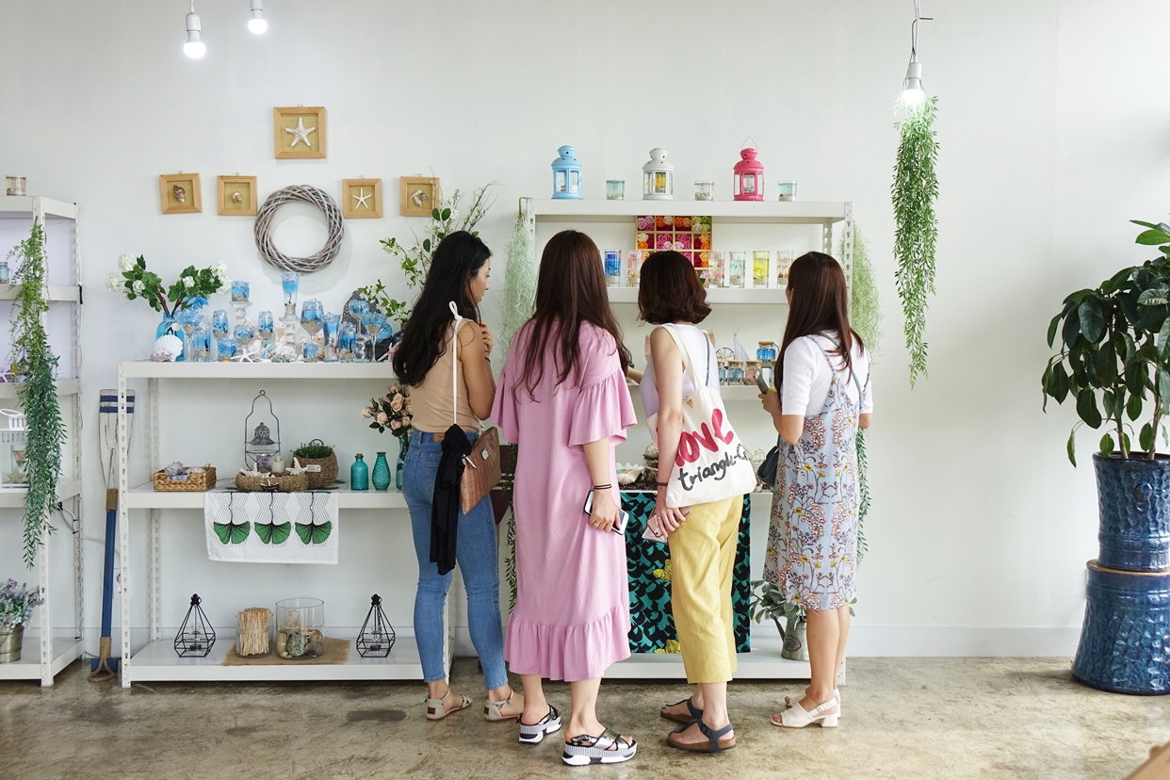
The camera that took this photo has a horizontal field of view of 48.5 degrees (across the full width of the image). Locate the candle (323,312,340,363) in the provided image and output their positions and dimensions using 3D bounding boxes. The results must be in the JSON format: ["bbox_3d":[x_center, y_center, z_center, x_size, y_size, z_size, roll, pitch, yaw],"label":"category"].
[{"bbox_3d":[-0.941,-0.194,4.823,0.071,0.184,0.071,0,3,-2],"label":"candle"}]

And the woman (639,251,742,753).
[{"bbox_3d":[0.344,0.343,4.217,0.330,1.590,0.440,2,4,33],"label":"woman"}]

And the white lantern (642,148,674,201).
[{"bbox_3d":[0.276,-0.805,4.889,0.121,0.210,0.121,0,3,-2],"label":"white lantern"}]

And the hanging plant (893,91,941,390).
[{"bbox_3d":[1.064,-0.479,4.184,0.153,0.945,0.150,0,3,-2],"label":"hanging plant"}]

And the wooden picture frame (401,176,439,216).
[{"bbox_3d":[-0.651,-0.761,5.126,0.154,0.157,0.032,0,3,-2],"label":"wooden picture frame"}]

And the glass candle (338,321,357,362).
[{"bbox_3d":[-0.878,-0.177,4.821,0.064,0.152,0.064,0,3,-2],"label":"glass candle"}]

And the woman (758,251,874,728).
[{"bbox_3d":[0.792,0.330,4.461,0.350,1.595,0.420,3,4,41],"label":"woman"}]

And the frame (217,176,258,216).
[{"bbox_3d":[-1.364,-0.762,5.102,0.153,0.153,0.030,0,3,-2],"label":"frame"}]

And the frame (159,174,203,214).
[{"bbox_3d":[-1.586,-0.768,5.095,0.153,0.153,0.030,-3,3,-2],"label":"frame"}]

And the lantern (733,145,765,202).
[{"bbox_3d":[0.612,-0.799,4.842,0.118,0.208,0.118,0,3,-2],"label":"lantern"}]

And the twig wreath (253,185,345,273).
[{"bbox_3d":[-1.115,-0.627,5.073,0.345,0.345,0.065,0,3,-2],"label":"twig wreath"}]

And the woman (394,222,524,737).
[{"bbox_3d":[-0.437,0.297,4.452,0.430,1.650,0.360,3,4,43],"label":"woman"}]

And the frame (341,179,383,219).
[{"bbox_3d":[-0.876,-0.753,5.120,0.159,0.156,0.032,0,3,-2],"label":"frame"}]

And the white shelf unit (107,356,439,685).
[{"bbox_3d":[-1.110,0.491,4.967,1.200,1.200,0.370,0,3,-2],"label":"white shelf unit"}]

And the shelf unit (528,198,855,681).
[{"bbox_3d":[0.381,0.196,5.006,1.200,1.800,0.400,0,3,-2],"label":"shelf unit"}]

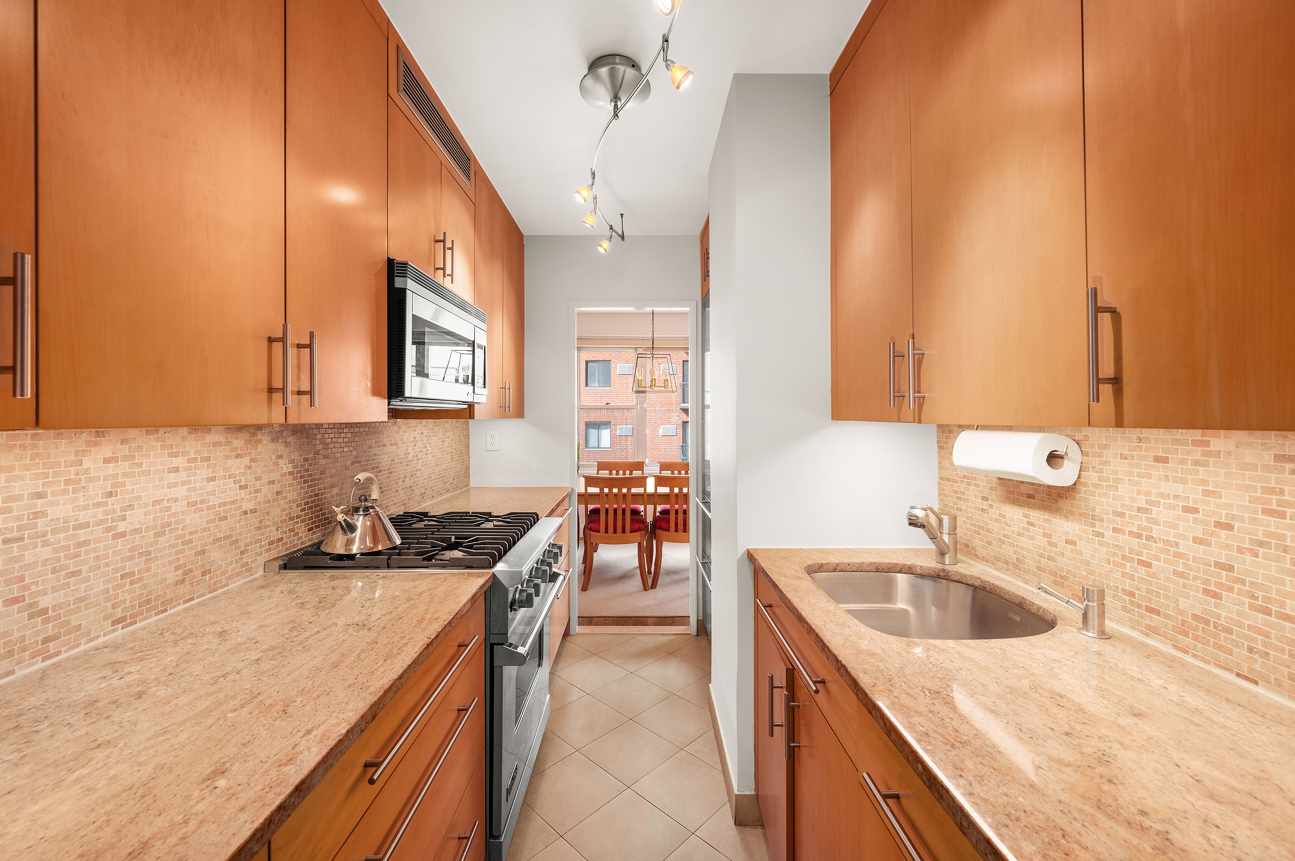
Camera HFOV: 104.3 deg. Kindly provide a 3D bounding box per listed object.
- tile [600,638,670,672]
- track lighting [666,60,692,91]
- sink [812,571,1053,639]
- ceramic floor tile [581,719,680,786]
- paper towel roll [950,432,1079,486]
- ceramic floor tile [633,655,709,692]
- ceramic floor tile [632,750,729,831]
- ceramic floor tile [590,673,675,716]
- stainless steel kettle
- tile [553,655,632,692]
[{"bbox_3d":[-0.089,1.293,2.901,0.298,0.010,0.298,1,1,44],"label":"tile"},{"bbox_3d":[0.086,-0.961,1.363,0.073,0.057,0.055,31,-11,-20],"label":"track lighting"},{"bbox_3d":[0.658,0.524,1.226,0.465,0.200,0.540,0,1,-1],"label":"sink"},{"bbox_3d":[-0.072,1.308,2.053,0.298,0.010,0.298,1,1,44],"label":"ceramic floor tile"},{"bbox_3d":[0.862,0.060,1.193,0.113,0.113,0.250,0,1,-1],"label":"paper towel roll"},{"bbox_3d":[0.128,1.296,2.693,0.298,0.010,0.298,1,1,44],"label":"ceramic floor tile"},{"bbox_3d":[0.144,1.312,1.845,0.298,0.010,0.298,1,1,44],"label":"ceramic floor tile"},{"bbox_3d":[-0.080,1.301,2.477,0.298,0.010,0.298,1,1,44],"label":"ceramic floor tile"},{"bbox_3d":[-0.886,0.244,1.558,0.220,0.225,0.225,0,1,-3],"label":"stainless steel kettle"},{"bbox_3d":[-0.297,1.297,2.685,0.298,0.010,0.298,1,1,44],"label":"tile"}]

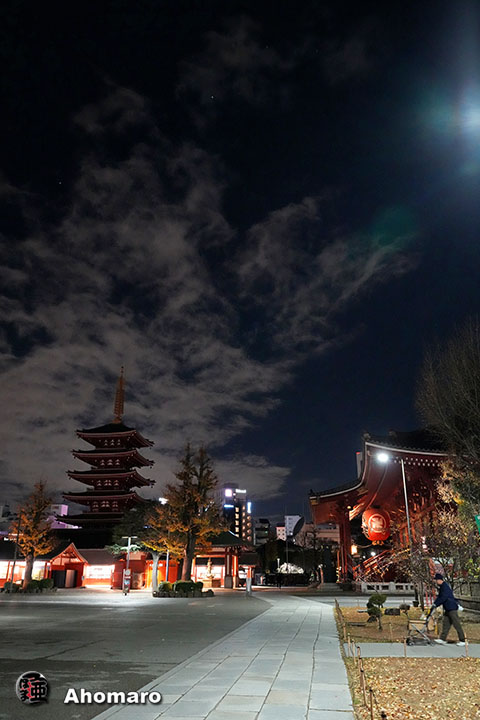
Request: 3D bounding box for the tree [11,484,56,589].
[{"bbox_3d":[-16.037,13.691,42.077,4.000,8.150,4.000,7,-22,-17],"label":"tree"}]

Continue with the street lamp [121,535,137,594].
[{"bbox_3d":[-8.211,14.956,39.472,1.200,4.050,0.350,1,-21,0],"label":"street lamp"}]

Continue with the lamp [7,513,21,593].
[{"bbox_3d":[-16.725,14.212,39.874,0.450,5.550,0.400,1,-21,0],"label":"lamp"}]

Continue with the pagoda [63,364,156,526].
[{"bbox_3d":[-31.657,24.001,135.916,19.000,47.250,19.000,-1,-21,4],"label":"pagoda"}]

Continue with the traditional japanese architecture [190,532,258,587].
[{"bbox_3d":[-2.129,21.648,59.143,6.700,6.110,7.300,-3,-22,10],"label":"traditional japanese architecture"}]

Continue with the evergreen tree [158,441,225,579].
[{"bbox_3d":[-3.741,12.086,41.811,5.400,11.200,5.400,1,-21,0],"label":"evergreen tree"}]

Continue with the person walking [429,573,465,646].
[{"bbox_3d":[4.967,5.978,12.969,0.850,1.660,0.550,1,-21,0],"label":"person walking"}]

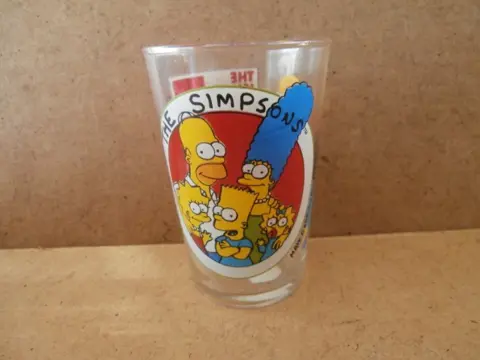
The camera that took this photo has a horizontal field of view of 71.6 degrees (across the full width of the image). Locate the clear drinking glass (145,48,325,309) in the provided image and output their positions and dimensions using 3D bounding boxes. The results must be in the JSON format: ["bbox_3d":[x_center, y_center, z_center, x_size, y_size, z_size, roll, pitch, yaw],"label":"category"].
[{"bbox_3d":[0.001,-0.004,0.162,0.077,0.115,0.077,-3,22,0],"label":"clear drinking glass"}]

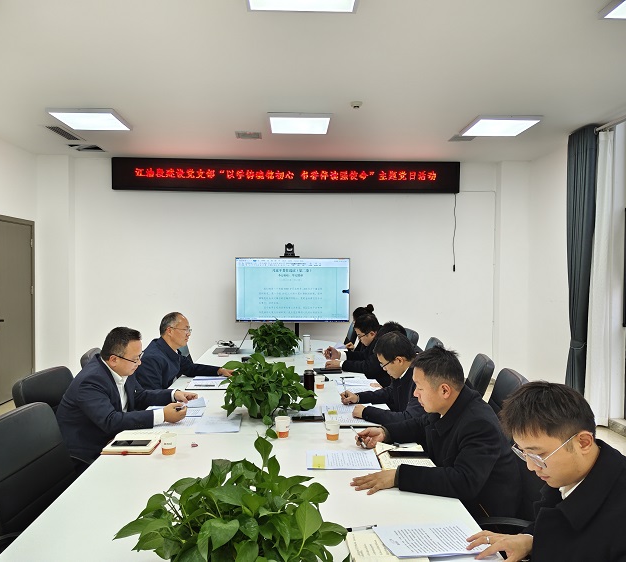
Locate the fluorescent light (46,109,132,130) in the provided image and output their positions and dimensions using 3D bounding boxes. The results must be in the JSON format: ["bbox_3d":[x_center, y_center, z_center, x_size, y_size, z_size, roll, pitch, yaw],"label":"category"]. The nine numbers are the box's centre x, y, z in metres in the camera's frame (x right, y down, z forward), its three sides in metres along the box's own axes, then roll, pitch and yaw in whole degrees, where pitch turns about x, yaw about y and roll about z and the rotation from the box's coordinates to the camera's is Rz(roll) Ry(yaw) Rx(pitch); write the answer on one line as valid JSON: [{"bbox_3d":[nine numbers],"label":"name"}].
[{"bbox_3d":[-2.146,-1.558,5.063,0.612,0.040,0.612,0,1,-3],"label":"fluorescent light"}]

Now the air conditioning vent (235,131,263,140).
[{"bbox_3d":[-0.696,-1.572,5.669,0.285,0.025,0.300,0,1,-3],"label":"air conditioning vent"}]

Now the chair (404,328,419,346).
[{"bbox_3d":[0.697,0.960,5.303,0.620,0.955,0.570,0,1,-1],"label":"chair"}]

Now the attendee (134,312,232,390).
[{"bbox_3d":[-0.930,0.844,3.596,0.700,1.260,0.580,0,1,-3],"label":"attendee"}]

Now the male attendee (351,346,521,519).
[{"bbox_3d":[0.473,0.872,2.091,0.720,1.260,0.600,0,1,-3],"label":"male attendee"}]

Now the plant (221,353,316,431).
[{"bbox_3d":[-0.234,0.531,2.681,0.470,0.325,0.450,0,1,-3],"label":"plant"}]

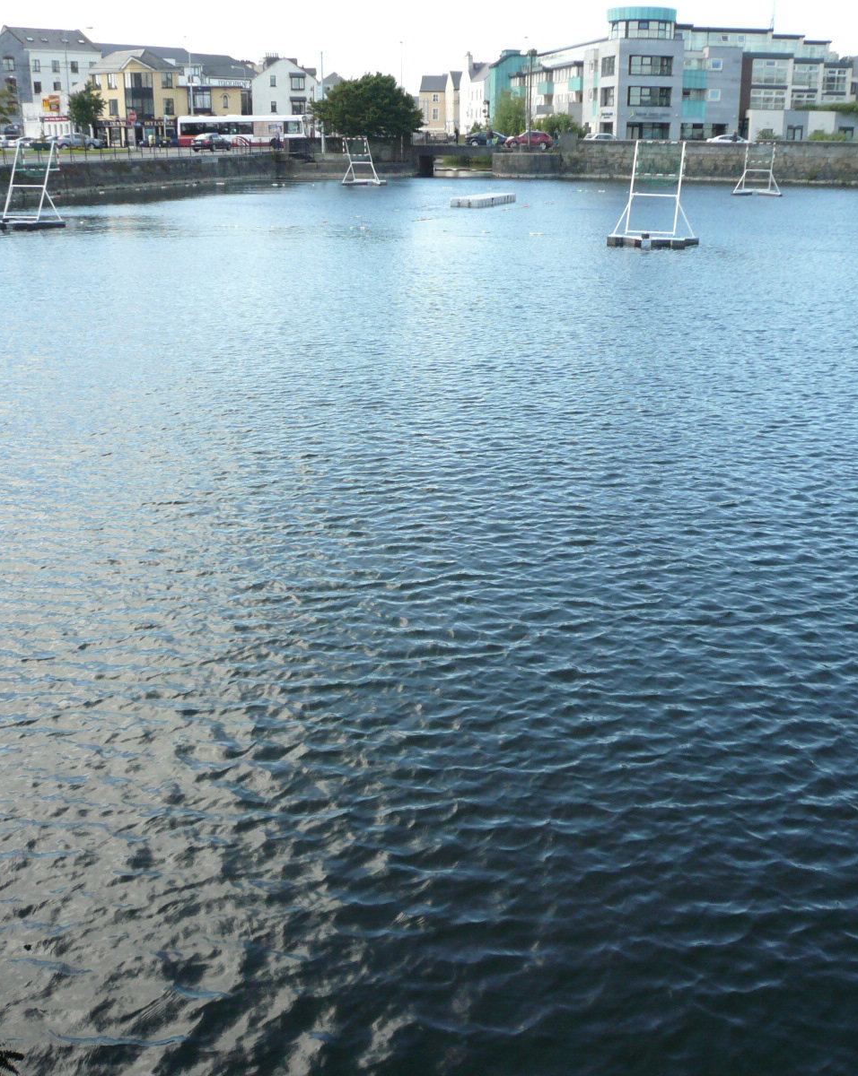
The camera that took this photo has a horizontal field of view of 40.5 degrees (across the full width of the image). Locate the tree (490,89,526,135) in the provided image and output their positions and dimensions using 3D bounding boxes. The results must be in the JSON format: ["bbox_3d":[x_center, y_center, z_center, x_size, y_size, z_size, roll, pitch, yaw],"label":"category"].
[{"bbox_3d":[8.115,-43.091,119.206,3.800,5.900,3.700,0,19,0],"label":"tree"}]

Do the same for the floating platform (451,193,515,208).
[{"bbox_3d":[2.771,-16.656,57.305,1.500,0.400,6.000,7,20,20],"label":"floating platform"}]

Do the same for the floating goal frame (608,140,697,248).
[{"bbox_3d":[7.244,-11.119,37.500,2.700,3.200,2.100,6,20,17],"label":"floating goal frame"}]

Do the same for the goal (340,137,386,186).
[{"bbox_3d":[-4.661,-26.506,81.800,2.800,3.200,2.100,7,20,18],"label":"goal"}]

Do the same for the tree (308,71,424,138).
[{"bbox_3d":[-5.879,-39.542,107.852,10.500,7.000,9.200,0,19,0],"label":"tree"}]

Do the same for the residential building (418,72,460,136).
[{"bbox_3d":[1.685,-67.694,182.920,6.800,11.000,7.500,-1,19,-2],"label":"residential building"}]

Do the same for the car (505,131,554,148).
[{"bbox_3d":[9.122,-36.272,106.000,4.300,1.500,1.780,6,20,15],"label":"car"}]

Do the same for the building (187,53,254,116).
[{"bbox_3d":[-24.412,-51.669,137.000,8.000,10.200,7.500,-8,21,-24],"label":"building"}]

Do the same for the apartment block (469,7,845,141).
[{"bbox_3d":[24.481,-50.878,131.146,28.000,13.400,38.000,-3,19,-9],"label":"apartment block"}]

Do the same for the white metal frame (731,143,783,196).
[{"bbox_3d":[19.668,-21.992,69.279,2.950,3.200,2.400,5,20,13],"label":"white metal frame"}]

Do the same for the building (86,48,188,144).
[{"bbox_3d":[-33.117,-50.356,133.059,11.500,11.000,10.500,-5,20,-14],"label":"building"}]

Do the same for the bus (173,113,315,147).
[{"bbox_3d":[-17.507,-38.088,109.000,12.000,3.000,2.550,0,19,0],"label":"bus"}]

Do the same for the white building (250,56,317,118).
[{"bbox_3d":[-17.305,-52.369,139.555,8.000,10.200,10.000,-3,19,-9],"label":"white building"}]

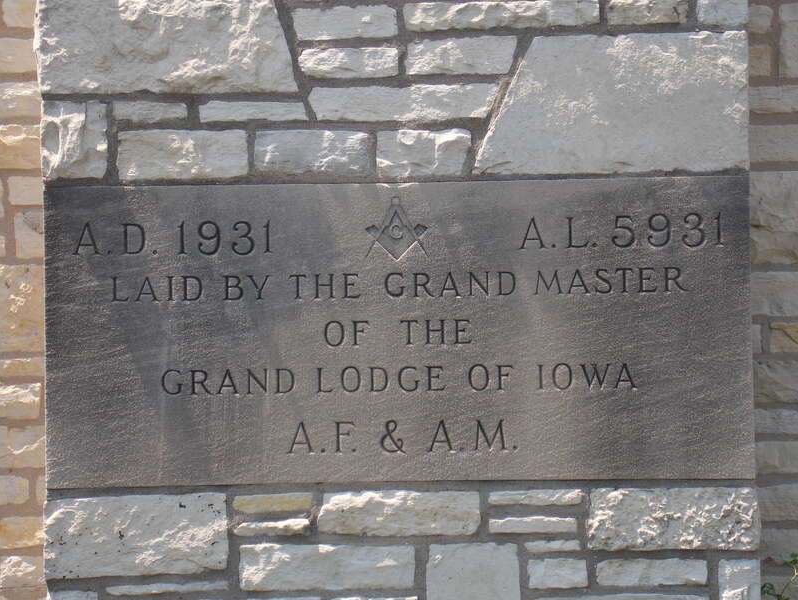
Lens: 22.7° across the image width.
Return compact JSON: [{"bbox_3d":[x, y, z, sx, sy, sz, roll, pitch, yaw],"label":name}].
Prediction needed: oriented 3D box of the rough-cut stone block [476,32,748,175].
[{"bbox_3d":[0.336,-0.307,3.210,0.433,0.220,0.150,-1,-2,0],"label":"rough-cut stone block"}]

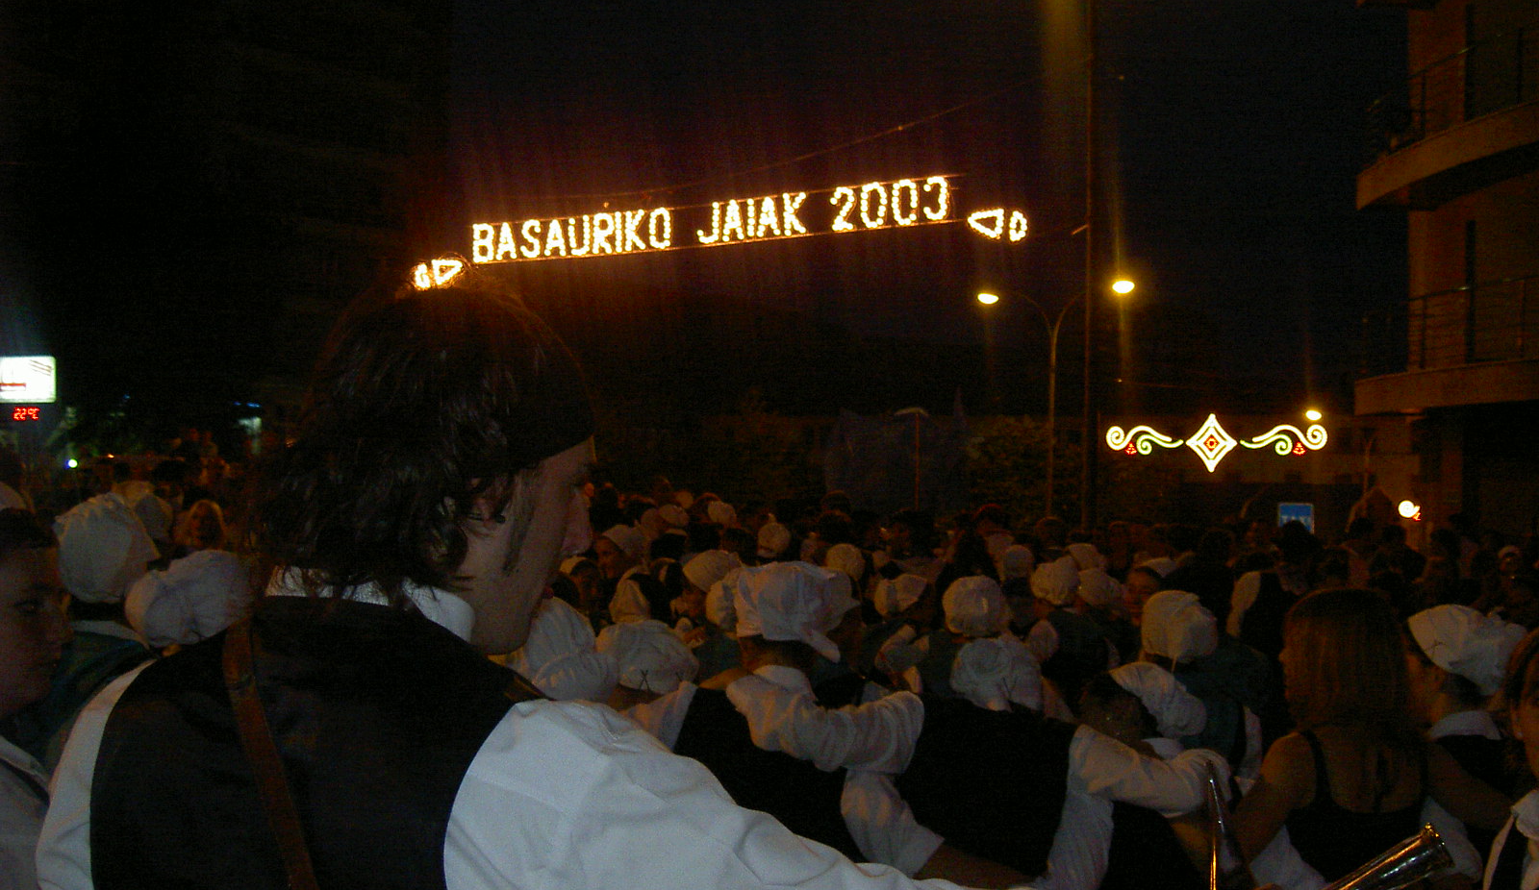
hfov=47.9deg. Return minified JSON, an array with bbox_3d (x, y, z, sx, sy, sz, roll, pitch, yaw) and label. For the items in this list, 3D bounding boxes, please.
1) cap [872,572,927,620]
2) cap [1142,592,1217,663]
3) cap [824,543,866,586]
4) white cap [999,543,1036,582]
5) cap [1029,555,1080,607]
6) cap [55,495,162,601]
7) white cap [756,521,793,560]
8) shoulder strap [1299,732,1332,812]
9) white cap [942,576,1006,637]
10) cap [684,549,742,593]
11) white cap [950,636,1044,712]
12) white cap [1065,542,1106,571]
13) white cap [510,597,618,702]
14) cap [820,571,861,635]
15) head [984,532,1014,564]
[{"bbox_3d":[0.559,0.641,7.400,0.250,0.205,0.260,0,-2,37],"label":"cap"},{"bbox_3d":[1.373,0.607,5.800,0.255,0.235,0.265,1,-2,-14],"label":"cap"},{"bbox_3d":[0.437,0.683,10.000,0.240,0.220,0.260,1,-2,0],"label":"cap"},{"bbox_3d":[1.454,0.693,10.200,0.205,0.210,0.225,1,-2,6],"label":"white cap"},{"bbox_3d":[1.219,0.582,7.400,0.210,0.210,0.225,1,-2,-6],"label":"cap"},{"bbox_3d":[-1.415,0.221,3.700,0.220,0.225,0.230,1,-2,0],"label":"cap"},{"bbox_3d":[0.028,0.566,10.200,0.205,0.215,0.225,1,-2,0],"label":"white cap"},{"bbox_3d":[0.898,0.535,2.850,0.050,0.135,0.070,1,-2,6],"label":"shoulder strap"},{"bbox_3d":[0.707,0.560,6.000,0.215,0.210,0.230,1,-2,3],"label":"white cap"},{"bbox_3d":[-0.232,0.524,7.200,0.245,0.185,0.200,1,-2,12],"label":"cap"},{"bbox_3d":[0.591,0.594,4.500,0.250,0.200,0.260,1,-2,-6],"label":"white cap"},{"bbox_3d":[1.777,0.649,9.800,0.250,0.210,0.260,1,-2,6],"label":"white cap"},{"bbox_3d":[-0.494,0.494,4.200,0.260,0.240,0.270,2,-2,-19],"label":"white cap"},{"bbox_3d":[0.173,0.501,5.500,0.240,0.200,0.200,1,-2,-5],"label":"cap"},{"bbox_3d":[1.434,0.655,10.800,0.190,0.260,0.230,1,-2,0],"label":"head"}]

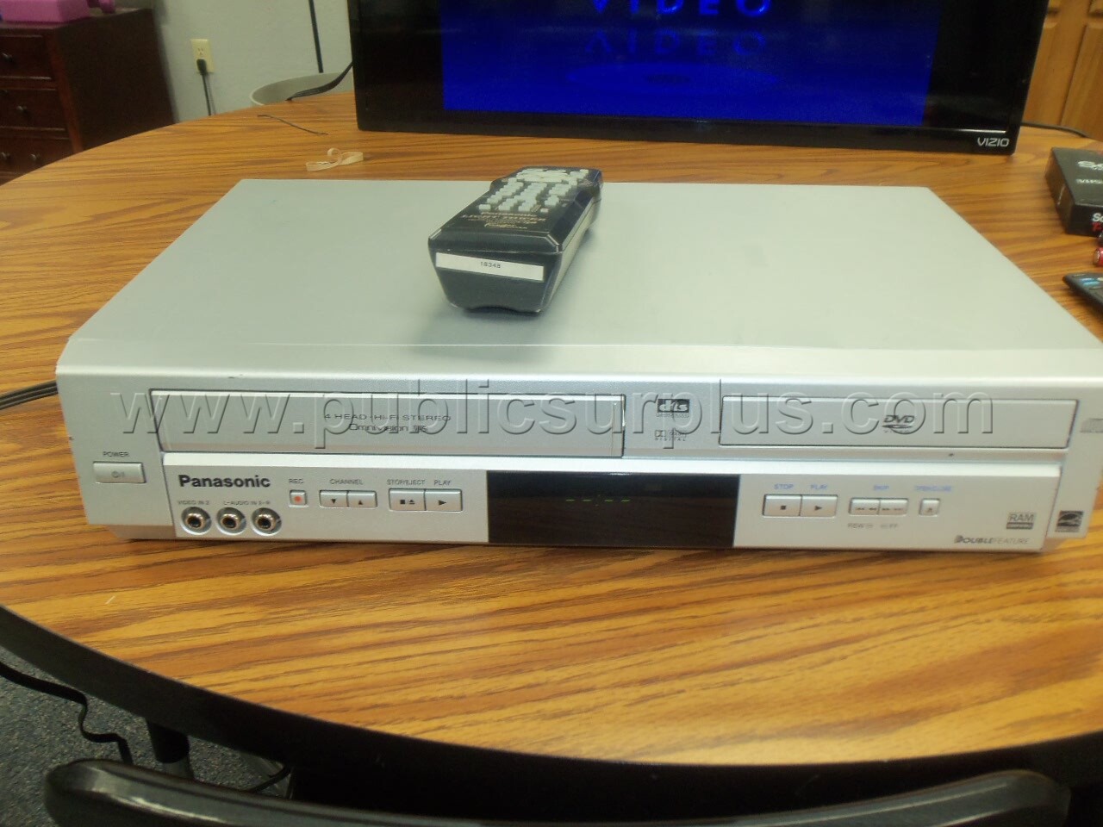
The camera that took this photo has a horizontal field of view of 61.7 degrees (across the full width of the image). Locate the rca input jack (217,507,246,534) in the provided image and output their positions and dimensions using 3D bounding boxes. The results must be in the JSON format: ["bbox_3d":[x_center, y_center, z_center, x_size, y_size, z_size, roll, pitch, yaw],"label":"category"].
[{"bbox_3d":[-0.138,0.046,0.402,0.013,0.013,0.008,1,24,1],"label":"rca input jack"}]

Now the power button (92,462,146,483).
[{"bbox_3d":[-0.183,0.025,0.391,0.021,0.009,0.004,1,24,1],"label":"power button"}]

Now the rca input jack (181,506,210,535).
[{"bbox_3d":[-0.154,0.045,0.403,0.013,0.013,0.008,1,24,1],"label":"rca input jack"}]

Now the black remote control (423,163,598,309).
[{"bbox_3d":[-0.012,-0.098,0.476,0.059,0.032,0.168,5,26,8],"label":"black remote control"}]

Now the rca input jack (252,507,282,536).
[{"bbox_3d":[-0.123,0.046,0.402,0.013,0.013,0.008,1,24,1],"label":"rca input jack"}]

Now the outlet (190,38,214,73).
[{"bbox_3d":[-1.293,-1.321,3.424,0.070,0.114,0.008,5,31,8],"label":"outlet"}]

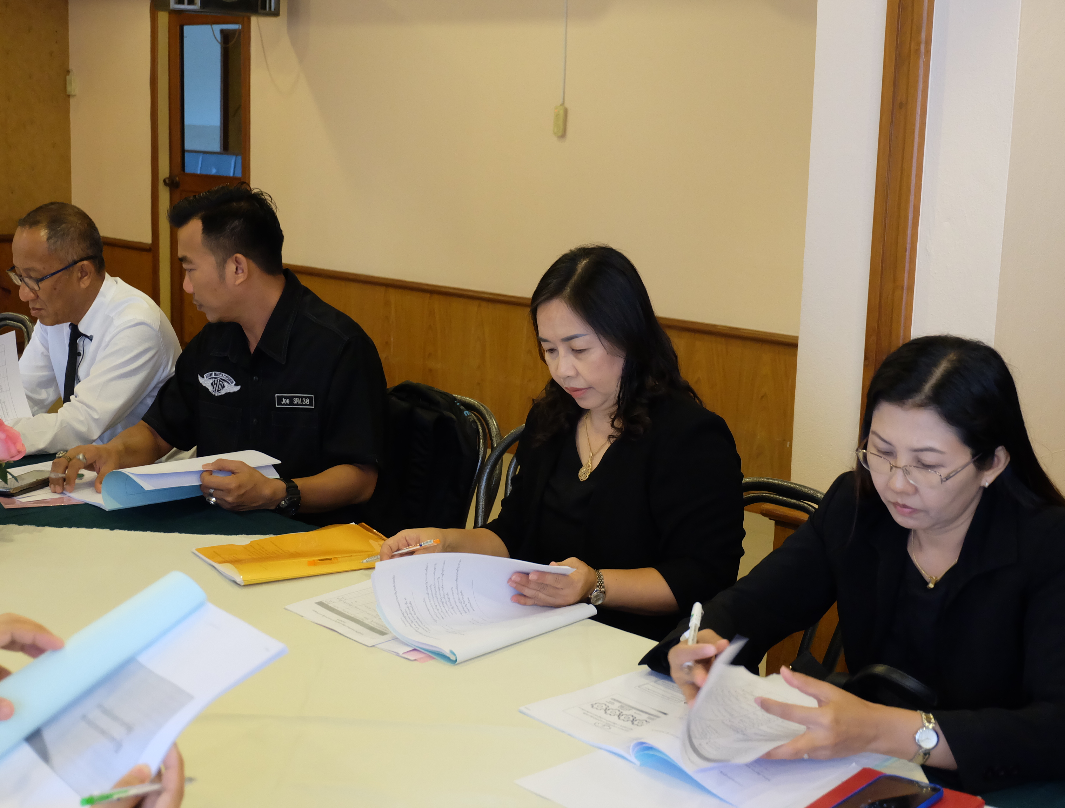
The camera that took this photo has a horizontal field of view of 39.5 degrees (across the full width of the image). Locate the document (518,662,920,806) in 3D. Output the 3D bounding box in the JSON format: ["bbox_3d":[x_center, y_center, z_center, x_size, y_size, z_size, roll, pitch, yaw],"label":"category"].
[{"bbox_3d":[0.206,0.320,1.647,0.290,0.100,0.390,-6,11,-39],"label":"document"}]

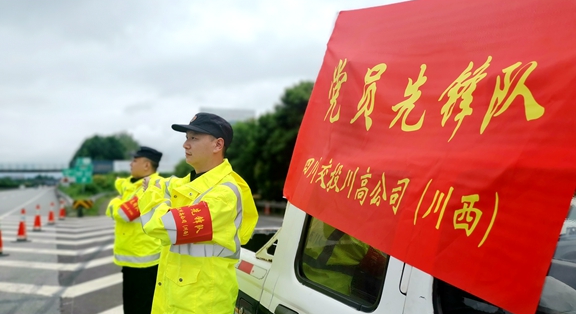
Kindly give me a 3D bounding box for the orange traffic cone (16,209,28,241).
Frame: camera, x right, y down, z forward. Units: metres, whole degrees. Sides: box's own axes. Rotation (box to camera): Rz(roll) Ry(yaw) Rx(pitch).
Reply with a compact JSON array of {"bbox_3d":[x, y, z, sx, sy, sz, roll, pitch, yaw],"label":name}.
[{"bbox_3d":[-6.884,1.776,11.650,0.350,0.820,0.350,2,-4,-30],"label":"orange traffic cone"}]

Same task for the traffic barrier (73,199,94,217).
[{"bbox_3d":[-9.194,2.315,20.200,0.930,0.800,0.300,2,-4,-27],"label":"traffic barrier"}]

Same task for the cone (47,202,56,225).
[{"bbox_3d":[-8.527,2.037,16.200,0.360,0.820,0.360,2,-4,-30],"label":"cone"}]

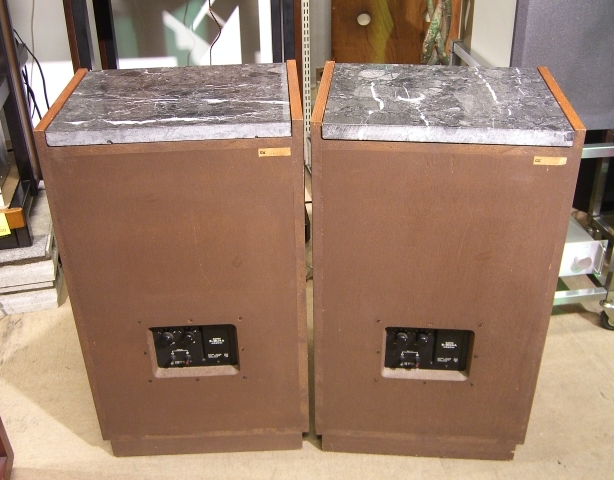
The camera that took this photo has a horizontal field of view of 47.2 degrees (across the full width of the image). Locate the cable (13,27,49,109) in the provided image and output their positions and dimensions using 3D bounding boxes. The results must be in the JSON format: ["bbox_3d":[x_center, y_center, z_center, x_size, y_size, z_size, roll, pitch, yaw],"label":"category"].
[{"bbox_3d":[-0.947,-0.587,2.420,0.080,0.280,0.080,-1,31,0],"label":"cable"}]

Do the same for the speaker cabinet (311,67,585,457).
[{"bbox_3d":[0.271,0.063,1.612,0.480,0.834,0.362,2,31,5],"label":"speaker cabinet"}]

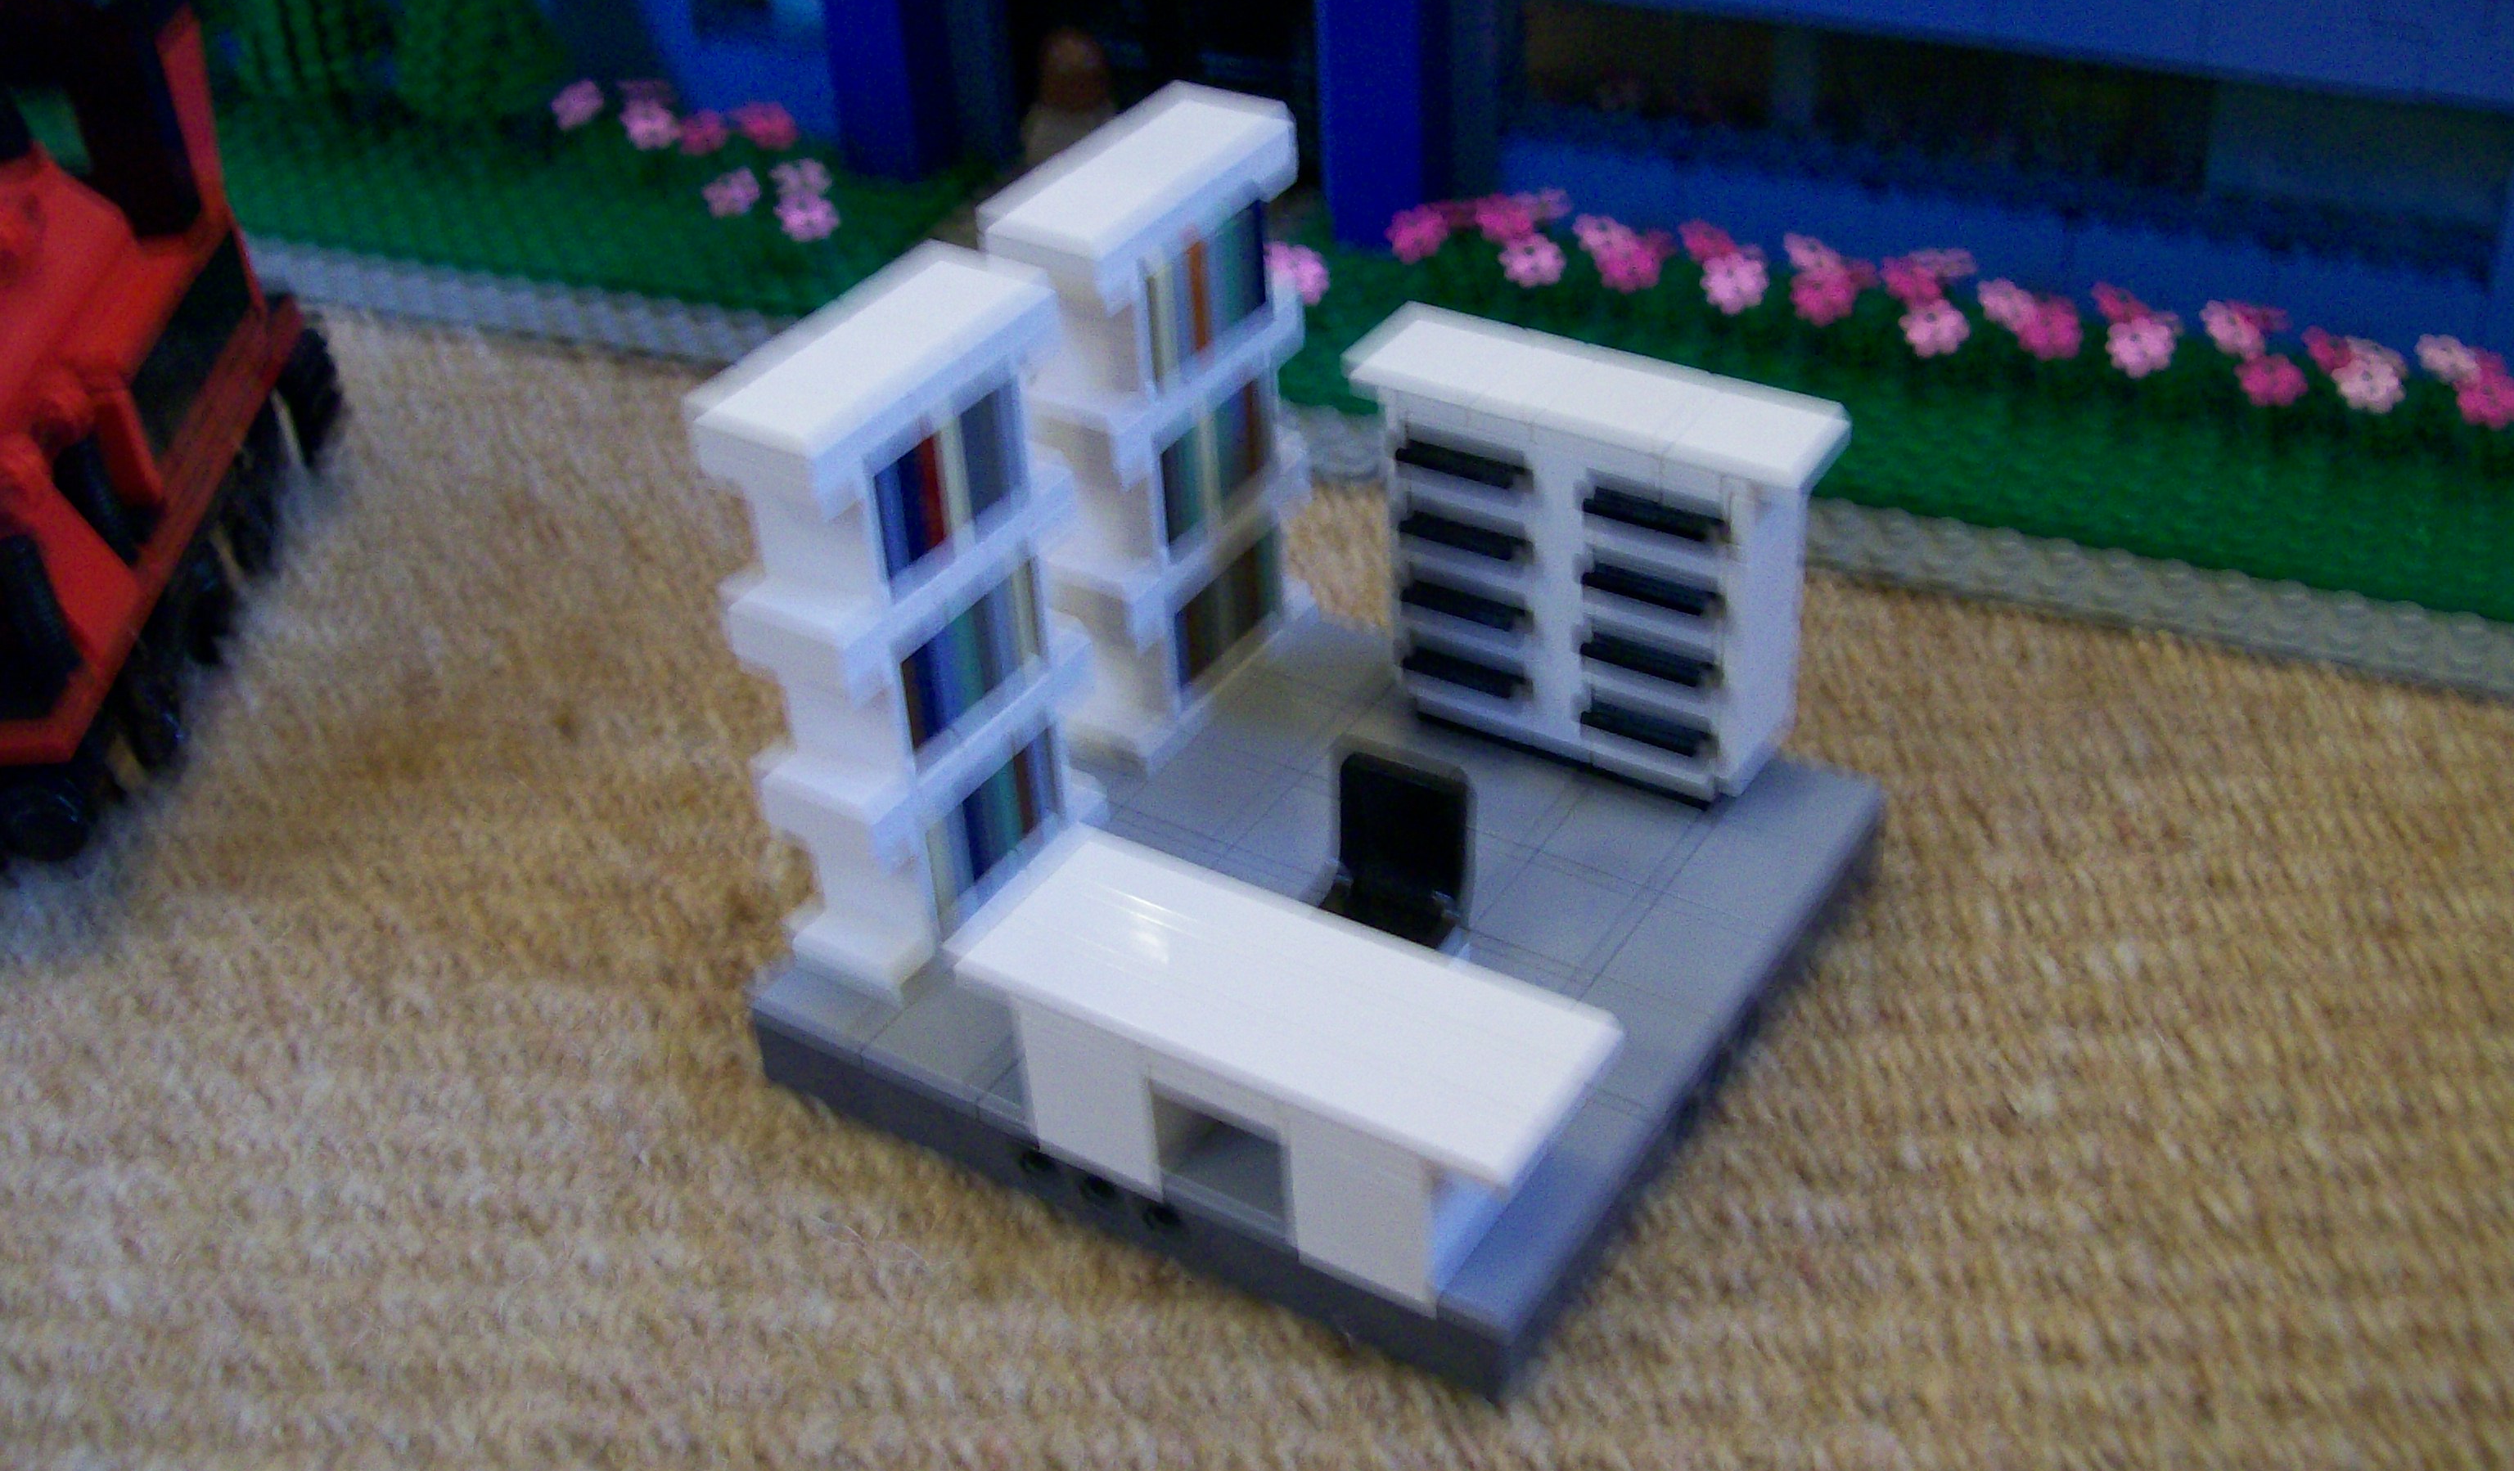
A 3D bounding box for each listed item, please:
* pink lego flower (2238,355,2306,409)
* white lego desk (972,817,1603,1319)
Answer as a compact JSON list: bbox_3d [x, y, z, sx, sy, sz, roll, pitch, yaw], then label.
[{"bbox_3d":[0.146,-0.051,0.375,0.009,0.006,0.009,13,39,21],"label":"pink lego flower"},{"bbox_3d":[0.003,0.034,0.268,0.064,0.022,0.024,18,41,27],"label":"white lego desk"}]

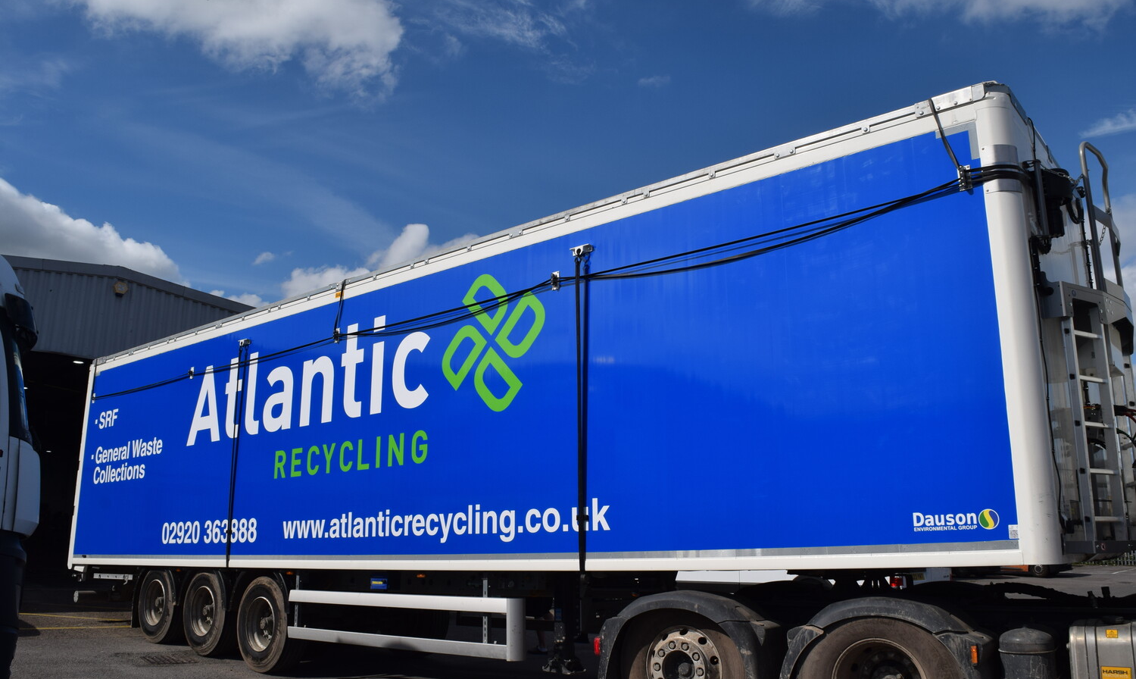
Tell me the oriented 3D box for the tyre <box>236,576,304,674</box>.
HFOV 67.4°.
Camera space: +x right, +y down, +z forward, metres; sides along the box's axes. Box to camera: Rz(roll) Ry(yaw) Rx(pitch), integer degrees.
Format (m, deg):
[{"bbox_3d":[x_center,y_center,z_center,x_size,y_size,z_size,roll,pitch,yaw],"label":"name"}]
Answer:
[{"bbox_3d":[-3.458,3.350,10.072,1.042,1.042,0.374,-9,-17,37],"label":"tyre"}]

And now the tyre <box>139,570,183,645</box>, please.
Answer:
[{"bbox_3d":[-5.403,3.575,11.586,1.042,1.042,0.374,-9,-17,37],"label":"tyre"}]

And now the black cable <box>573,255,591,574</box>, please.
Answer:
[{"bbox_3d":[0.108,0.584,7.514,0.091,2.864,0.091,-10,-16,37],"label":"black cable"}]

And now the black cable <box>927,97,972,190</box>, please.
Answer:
[{"bbox_3d":[2.657,-1.390,5.969,0.192,0.769,0.071,-11,-18,37],"label":"black cable"}]

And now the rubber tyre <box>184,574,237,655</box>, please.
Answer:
[{"bbox_3d":[-4.459,3.459,10.852,1.042,1.042,0.374,-9,-17,37],"label":"rubber tyre"}]

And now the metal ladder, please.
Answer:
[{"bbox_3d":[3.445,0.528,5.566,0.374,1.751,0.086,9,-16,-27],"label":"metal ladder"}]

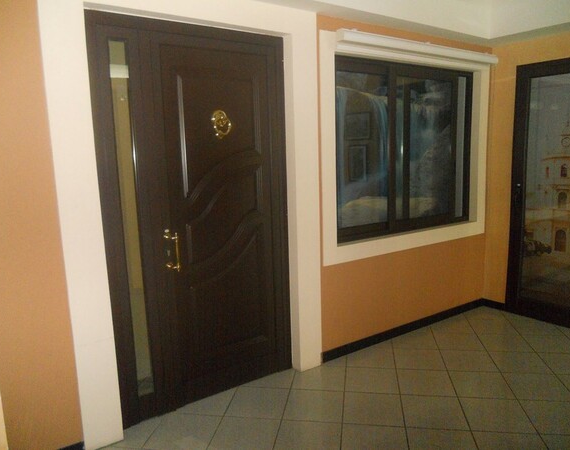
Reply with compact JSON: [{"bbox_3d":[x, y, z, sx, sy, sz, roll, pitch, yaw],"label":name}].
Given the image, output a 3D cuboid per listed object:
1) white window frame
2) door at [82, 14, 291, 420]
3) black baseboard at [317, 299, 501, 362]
[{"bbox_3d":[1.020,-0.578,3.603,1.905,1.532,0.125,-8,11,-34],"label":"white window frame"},{"bbox_3d":[-0.469,-0.020,2.747,1.152,2.168,0.095,-8,11,-34],"label":"door"},{"bbox_3d":[1.109,0.835,3.746,1.940,0.077,0.183,-8,11,-34],"label":"black baseboard"}]

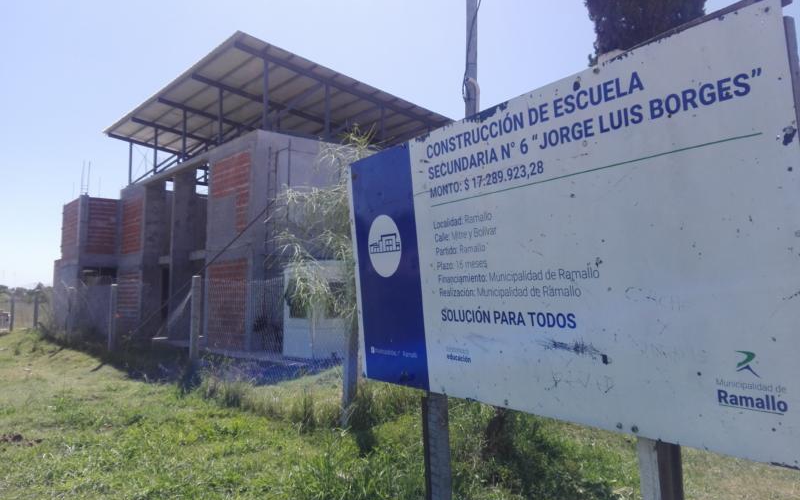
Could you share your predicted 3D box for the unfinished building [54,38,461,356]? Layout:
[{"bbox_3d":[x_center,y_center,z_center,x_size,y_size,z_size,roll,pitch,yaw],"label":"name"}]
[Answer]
[{"bbox_3d":[-7.153,-0.851,26.557,9.848,8.678,19.256,3,-5,-39],"label":"unfinished building"}]

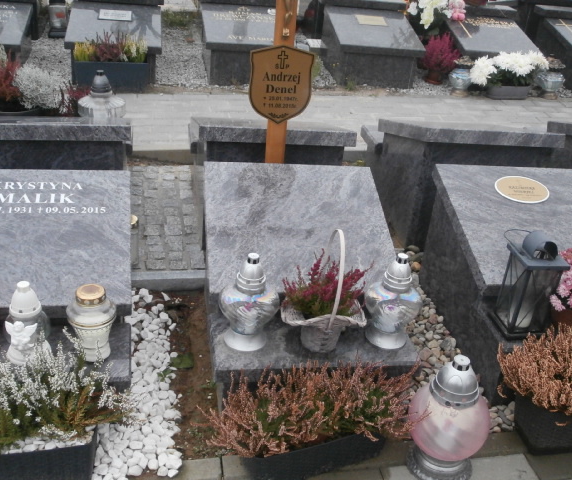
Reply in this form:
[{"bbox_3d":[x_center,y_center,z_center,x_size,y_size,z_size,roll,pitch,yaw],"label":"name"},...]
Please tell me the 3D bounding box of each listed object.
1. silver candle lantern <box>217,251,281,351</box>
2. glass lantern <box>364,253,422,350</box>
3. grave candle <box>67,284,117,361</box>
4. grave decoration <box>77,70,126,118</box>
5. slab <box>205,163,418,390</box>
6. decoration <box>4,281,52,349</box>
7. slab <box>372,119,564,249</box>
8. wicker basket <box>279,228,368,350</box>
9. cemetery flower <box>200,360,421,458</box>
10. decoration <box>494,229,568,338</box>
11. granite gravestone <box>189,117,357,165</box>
[{"bbox_3d":[-0.105,0.171,2.022,0.176,0.280,0.176,0,28,-11],"label":"silver candle lantern"},{"bbox_3d":[0.324,0.175,2.099,0.178,0.280,0.178,0,28,-11],"label":"glass lantern"},{"bbox_3d":[-0.537,0.235,1.982,0.132,0.216,0.132,0,28,-11],"label":"grave candle"},{"bbox_3d":[-0.881,-0.653,3.367,0.220,0.315,0.220,0,28,-11],"label":"grave decoration"},{"bbox_3d":[0.043,0.131,2.310,0.600,0.505,0.770,0,28,-10],"label":"slab"},{"bbox_3d":[-0.720,0.224,1.955,0.123,0.226,0.123,5,28,-2],"label":"decoration"},{"bbox_3d":[0.743,-0.354,3.229,0.600,0.560,0.770,1,28,-10],"label":"slab"},{"bbox_3d":[0.124,0.143,2.027,0.250,0.366,0.200,7,28,2],"label":"wicker basket"},{"bbox_3d":[0.074,0.405,1.872,0.550,0.260,0.250,-4,29,-18],"label":"cemetery flower"},{"bbox_3d":[0.776,0.131,2.216,0.155,0.330,0.155,0,28,-11],"label":"decoration"},{"bbox_3d":[-0.106,-0.347,3.089,0.600,0.550,0.760,0,28,-11],"label":"granite gravestone"}]

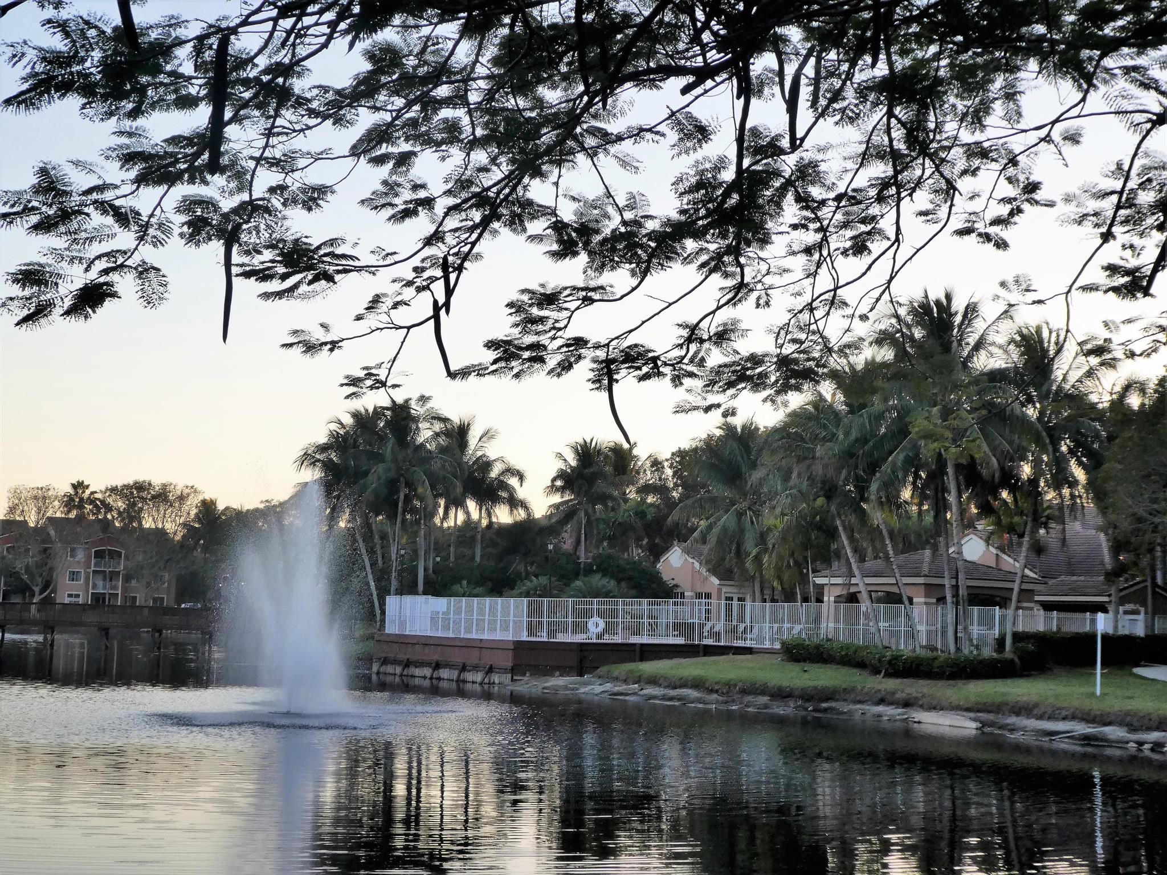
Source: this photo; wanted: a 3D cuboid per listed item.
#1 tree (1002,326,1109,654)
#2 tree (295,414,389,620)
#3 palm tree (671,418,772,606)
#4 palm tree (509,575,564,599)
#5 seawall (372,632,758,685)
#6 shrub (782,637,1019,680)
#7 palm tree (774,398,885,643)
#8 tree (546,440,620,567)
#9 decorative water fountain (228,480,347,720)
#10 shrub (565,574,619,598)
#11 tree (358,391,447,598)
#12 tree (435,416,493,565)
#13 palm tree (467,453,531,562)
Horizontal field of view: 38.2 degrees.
[{"bbox_3d":[14.902,1.697,53.552,3.900,10.680,4.000,0,-6,16],"label":"tree"},{"bbox_3d":[-11.057,3.734,76.996,4.250,10.320,4.250,2,-6,-8],"label":"tree"},{"bbox_3d":[5.832,3.784,68.461,4.600,8.920,4.600,1,-6,5],"label":"palm tree"},{"bbox_3d":[-2.093,7.455,75.138,2.400,2.670,2.400,2,-6,-1],"label":"palm tree"},{"bbox_3d":[-2.183,8.366,62.824,18.470,1.670,3.300,-3,-7,38],"label":"seawall"},{"bbox_3d":[10.299,7.339,55.569,7.900,1.000,2.200,-3,-7,36],"label":"shrub"},{"bbox_3d":[8.325,3.091,57.011,3.790,8.940,3.790,1,-6,8],"label":"palm tree"},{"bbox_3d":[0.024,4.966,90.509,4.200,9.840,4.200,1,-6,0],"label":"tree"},{"bbox_3d":[-7.929,4.317,45.319,3.100,6.180,3.000,3,-6,-10],"label":"decorative water fountain"},{"bbox_3d":[0.427,7.435,75.144,2.400,2.790,2.400,1,-6,0],"label":"shrub"},{"bbox_3d":[-8.675,3.662,82.037,4.440,11.440,4.440,2,-6,-6],"label":"tree"},{"bbox_3d":[-6.988,4.900,99.005,3.750,12.390,3.750,2,-6,-4],"label":"tree"},{"bbox_3d":[-5.153,6.172,101.894,3.970,10.570,3.970,2,-6,-3],"label":"palm tree"}]

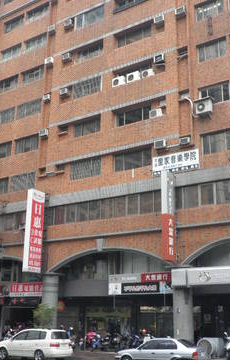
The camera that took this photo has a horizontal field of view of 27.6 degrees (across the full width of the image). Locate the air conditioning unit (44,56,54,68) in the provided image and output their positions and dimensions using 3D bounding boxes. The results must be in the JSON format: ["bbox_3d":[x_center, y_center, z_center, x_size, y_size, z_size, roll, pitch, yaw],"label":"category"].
[{"bbox_3d":[-5.353,-9.676,38.532,0.709,0.494,0.500,-11,-20,32],"label":"air conditioning unit"}]

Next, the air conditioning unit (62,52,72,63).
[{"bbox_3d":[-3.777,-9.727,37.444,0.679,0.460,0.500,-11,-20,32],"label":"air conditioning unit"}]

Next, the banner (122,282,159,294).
[{"bbox_3d":[1.579,6.561,28.390,2.670,0.649,0.120,-11,-22,32],"label":"banner"}]

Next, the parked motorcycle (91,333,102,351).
[{"bbox_3d":[-0.876,10.143,29.306,0.680,1.100,1.800,-11,-22,32],"label":"parked motorcycle"}]

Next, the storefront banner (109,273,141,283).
[{"bbox_3d":[0.619,6.139,29.210,2.401,0.552,0.120,-11,-22,32],"label":"storefront banner"}]

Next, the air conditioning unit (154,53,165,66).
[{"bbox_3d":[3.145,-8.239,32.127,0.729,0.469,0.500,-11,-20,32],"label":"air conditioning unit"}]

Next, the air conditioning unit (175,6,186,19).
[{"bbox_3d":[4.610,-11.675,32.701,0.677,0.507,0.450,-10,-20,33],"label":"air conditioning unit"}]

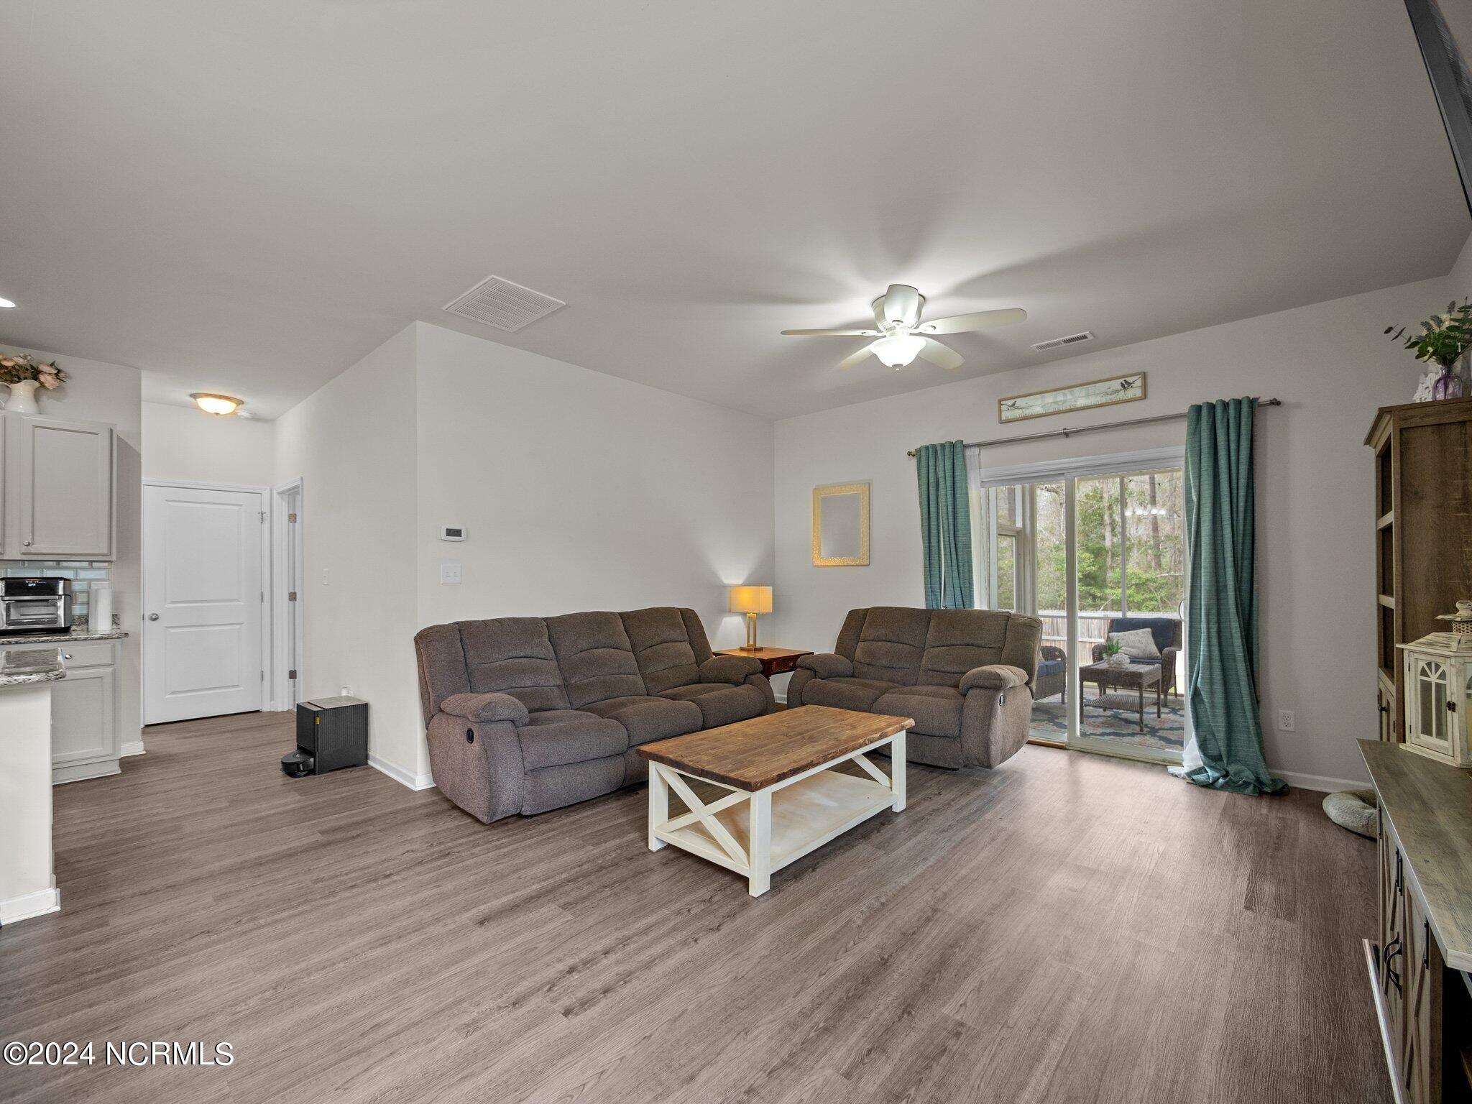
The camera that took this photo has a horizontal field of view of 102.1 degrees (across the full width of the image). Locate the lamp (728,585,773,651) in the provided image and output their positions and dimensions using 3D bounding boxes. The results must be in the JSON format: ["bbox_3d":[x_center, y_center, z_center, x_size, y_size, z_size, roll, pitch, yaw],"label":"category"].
[{"bbox_3d":[0.135,0.586,5.177,0.350,0.570,0.170,-2,-2,41],"label":"lamp"}]

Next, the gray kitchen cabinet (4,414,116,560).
[{"bbox_3d":[-4.388,-0.390,3.876,0.330,0.900,0.470,-2,-2,41],"label":"gray kitchen cabinet"}]

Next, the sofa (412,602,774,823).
[{"bbox_3d":[-0.734,0.904,3.971,0.900,0.960,2.270,-2,-2,41],"label":"sofa"}]

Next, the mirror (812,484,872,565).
[{"bbox_3d":[0.937,-0.238,5.367,0.600,0.735,0.030,-2,-2,41],"label":"mirror"}]

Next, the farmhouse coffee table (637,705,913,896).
[{"bbox_3d":[0.242,1.109,2.850,0.700,0.455,1.210,-2,-3,45],"label":"farmhouse coffee table"}]

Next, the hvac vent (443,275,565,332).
[{"bbox_3d":[-1.303,-1.365,3.342,0.595,0.020,0.420,-2,-2,41],"label":"hvac vent"}]

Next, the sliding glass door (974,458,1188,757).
[{"bbox_3d":[2.390,0.357,4.229,1.460,1.990,0.120,-2,-2,41],"label":"sliding glass door"}]

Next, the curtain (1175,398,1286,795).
[{"bbox_3d":[2.868,0.208,3.506,0.470,2.230,0.300,-2,-2,41],"label":"curtain"}]

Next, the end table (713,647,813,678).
[{"bbox_3d":[0.246,1.126,5.069,0.580,0.540,0.600,1,-3,-45],"label":"end table"}]

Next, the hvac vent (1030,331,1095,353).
[{"bbox_3d":[2.178,-1.390,3.964,0.355,0.020,0.150,-2,-2,41],"label":"hvac vent"}]

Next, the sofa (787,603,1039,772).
[{"bbox_3d":[1.242,0.904,4.313,1.600,0.935,0.920,-2,-2,41],"label":"sofa"}]

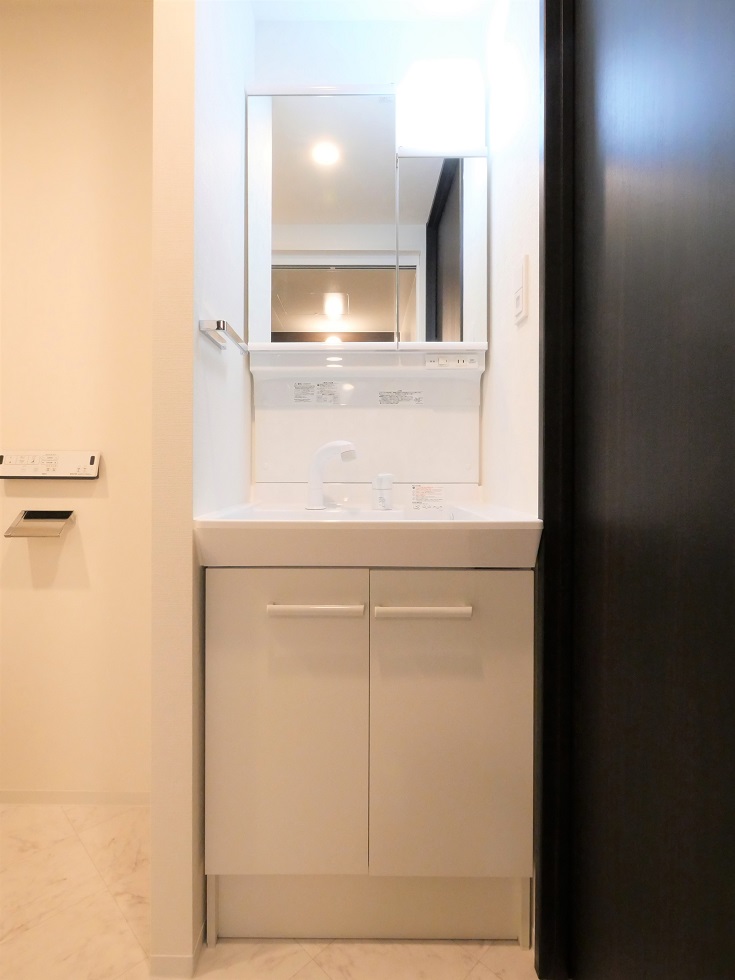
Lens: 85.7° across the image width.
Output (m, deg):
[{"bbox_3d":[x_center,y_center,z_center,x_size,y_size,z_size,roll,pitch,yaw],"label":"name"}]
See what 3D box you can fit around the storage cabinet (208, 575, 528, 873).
[{"bbox_3d":[0.003,0.423,0.882,0.595,0.570,0.355,0,0,0],"label":"storage cabinet"}]

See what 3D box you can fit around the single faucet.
[{"bbox_3d":[-0.083,-0.031,0.910,0.150,0.160,0.052,0,0,44],"label":"single faucet"}]

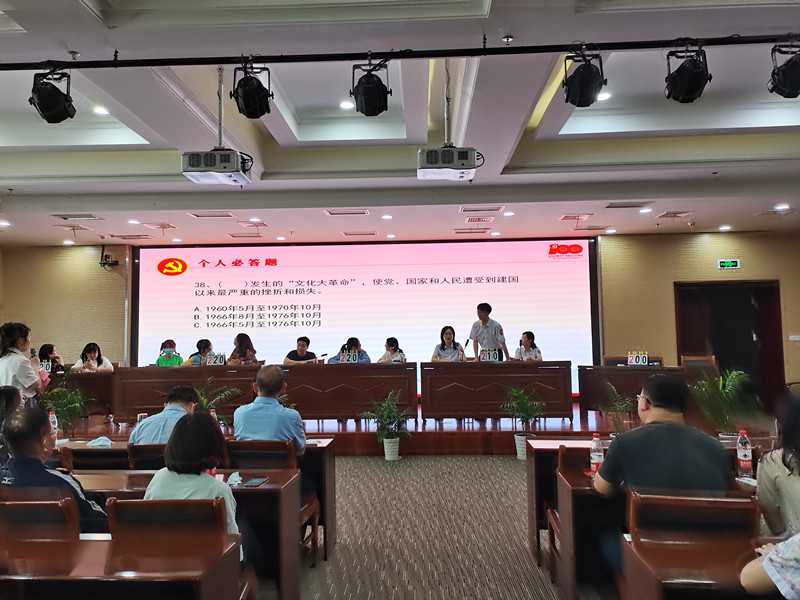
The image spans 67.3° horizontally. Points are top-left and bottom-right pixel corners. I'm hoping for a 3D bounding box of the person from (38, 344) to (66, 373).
[{"bbox_3d":[-5.285,1.246,9.088,0.500,1.160,0.750,0,-4,-18],"label":"person"}]

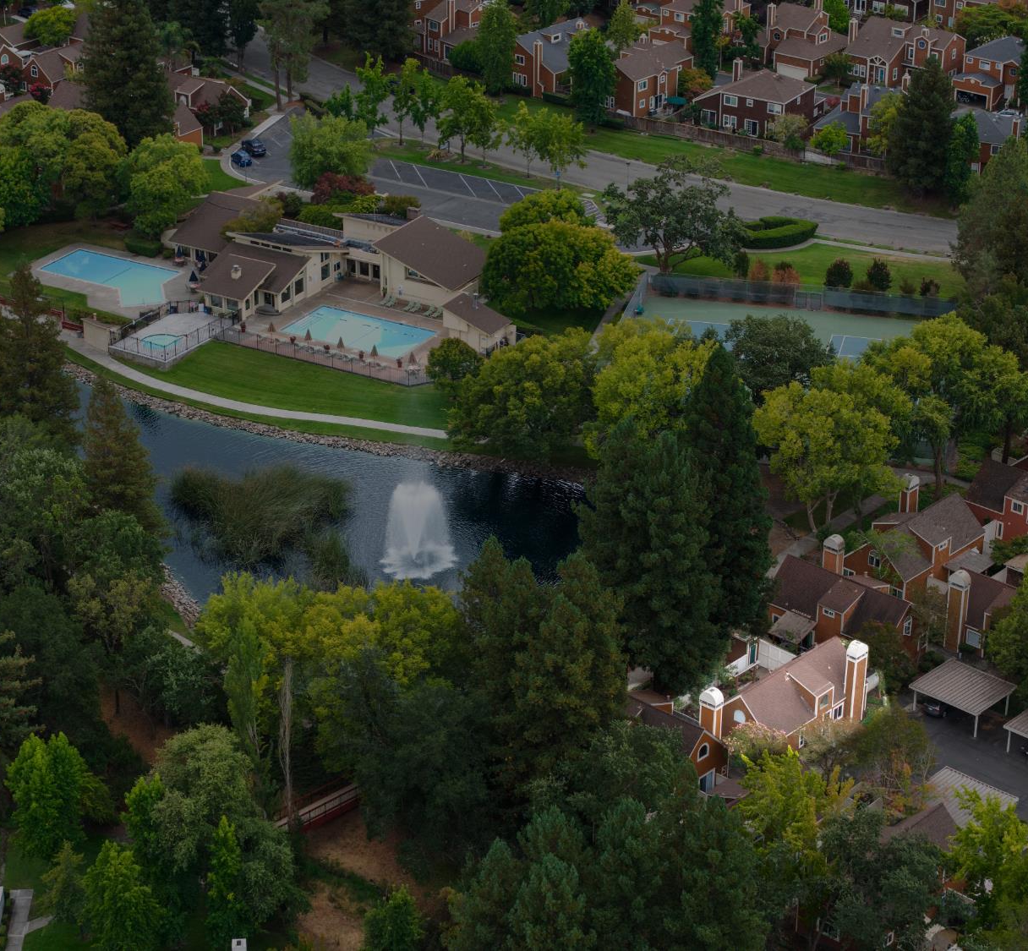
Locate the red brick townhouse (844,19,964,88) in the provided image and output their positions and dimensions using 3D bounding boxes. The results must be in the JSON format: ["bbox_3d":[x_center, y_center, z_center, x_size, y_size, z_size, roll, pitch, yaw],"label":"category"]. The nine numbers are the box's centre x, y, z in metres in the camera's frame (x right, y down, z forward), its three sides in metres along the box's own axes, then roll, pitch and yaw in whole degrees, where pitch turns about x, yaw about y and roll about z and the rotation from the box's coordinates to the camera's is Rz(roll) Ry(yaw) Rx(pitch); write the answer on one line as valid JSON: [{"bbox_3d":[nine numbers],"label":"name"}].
[{"bbox_3d":[56.360,-61.100,369.020,14.100,7.800,11.900,24,35,39],"label":"red brick townhouse"}]

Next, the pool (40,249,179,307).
[{"bbox_3d":[-46.906,-22.106,299.479,18.700,1.500,12.000,14,29,25],"label":"pool"}]

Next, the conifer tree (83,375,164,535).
[{"bbox_3d":[-36.073,-1.212,234.213,8.000,17.600,8.000,-4,27,-9],"label":"conifer tree"}]

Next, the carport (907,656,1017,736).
[{"bbox_3d":[37.222,18.355,212.558,6.460,2.400,6.160,23,34,37],"label":"carport"}]

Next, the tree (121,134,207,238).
[{"bbox_3d":[-42.070,-35.100,311.640,9.800,11.800,9.800,0,26,0],"label":"tree"}]

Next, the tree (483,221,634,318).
[{"bbox_3d":[5.073,-23.964,290.601,17.300,10.400,15.000,0,26,0],"label":"tree"}]

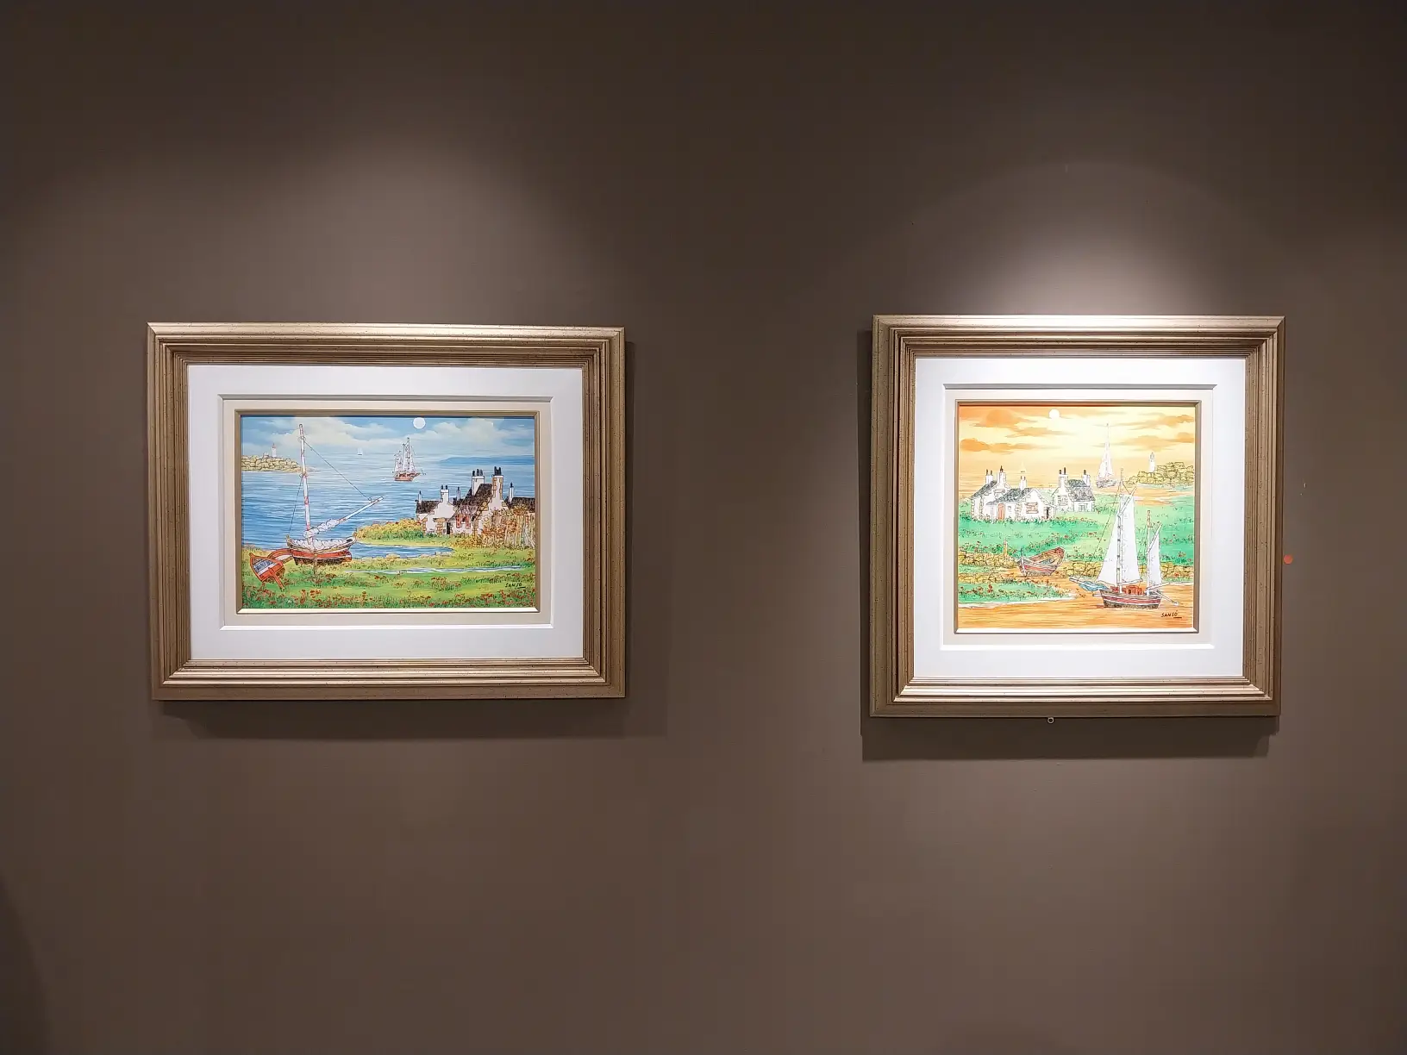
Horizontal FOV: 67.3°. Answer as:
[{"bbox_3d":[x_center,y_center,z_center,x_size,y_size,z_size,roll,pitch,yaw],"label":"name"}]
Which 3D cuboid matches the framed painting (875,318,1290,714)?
[{"bbox_3d":[0.516,-0.014,1.448,0.569,0.550,0.037,0,1,-1],"label":"framed painting"}]

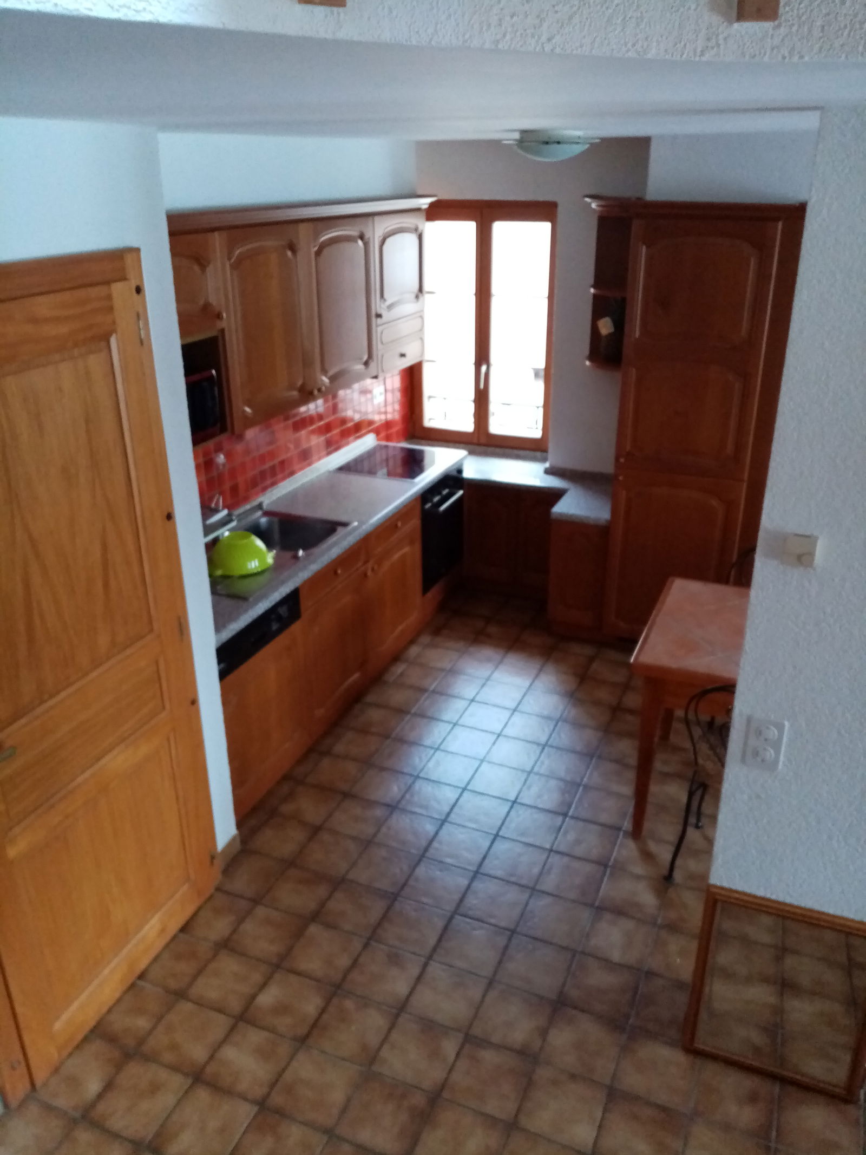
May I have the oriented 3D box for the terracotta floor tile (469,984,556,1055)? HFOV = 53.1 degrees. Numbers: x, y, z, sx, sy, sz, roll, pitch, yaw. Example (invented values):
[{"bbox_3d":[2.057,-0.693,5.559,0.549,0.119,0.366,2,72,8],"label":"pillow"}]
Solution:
[{"bbox_3d":[0.239,1.322,2.592,0.197,0.010,0.197,9,26,22],"label":"terracotta floor tile"}]

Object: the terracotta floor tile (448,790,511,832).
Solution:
[{"bbox_3d":[0.183,0.914,3.382,0.195,0.014,0.195,9,26,22],"label":"terracotta floor tile"}]

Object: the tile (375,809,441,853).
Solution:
[{"bbox_3d":[-0.093,0.965,3.299,0.200,0.010,0.200,9,25,22],"label":"tile"}]

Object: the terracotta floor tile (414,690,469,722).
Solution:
[{"bbox_3d":[0.042,0.619,4.102,0.200,0.010,0.200,9,25,22],"label":"terracotta floor tile"}]

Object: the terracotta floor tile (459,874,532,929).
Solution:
[{"bbox_3d":[0.209,1.108,2.971,0.196,0.010,0.196,9,26,22],"label":"terracotta floor tile"}]

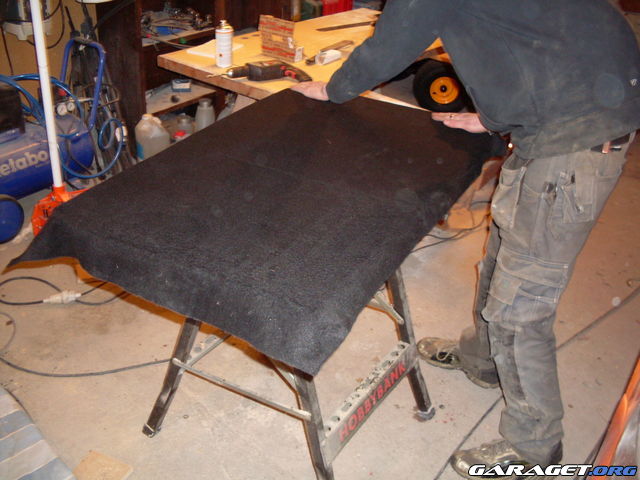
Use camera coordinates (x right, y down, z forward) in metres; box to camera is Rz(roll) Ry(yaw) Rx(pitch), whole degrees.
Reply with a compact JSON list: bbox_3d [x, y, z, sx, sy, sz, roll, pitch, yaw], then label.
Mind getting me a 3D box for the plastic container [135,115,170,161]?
[{"bbox_3d":[-0.886,-0.491,3.683,0.180,0.280,0.160,-5,29,-14],"label":"plastic container"}]

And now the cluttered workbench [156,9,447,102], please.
[{"bbox_3d":[0.075,-0.542,3.323,0.700,0.787,1.500,21,34,31],"label":"cluttered workbench"}]

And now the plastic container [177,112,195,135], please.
[{"bbox_3d":[-0.759,-0.644,3.950,0.092,0.140,0.092,-7,30,-16],"label":"plastic container"}]

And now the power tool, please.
[{"bbox_3d":[-0.176,-0.587,2.486,0.290,0.072,0.175,-10,31,-22],"label":"power tool"}]

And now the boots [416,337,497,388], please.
[{"bbox_3d":[0.479,0.377,2.362,0.305,0.120,0.110,20,33,28],"label":"boots"}]

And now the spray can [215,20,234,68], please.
[{"bbox_3d":[-0.361,-0.737,2.638,0.066,0.175,0.066,-1,29,-6],"label":"spray can"}]

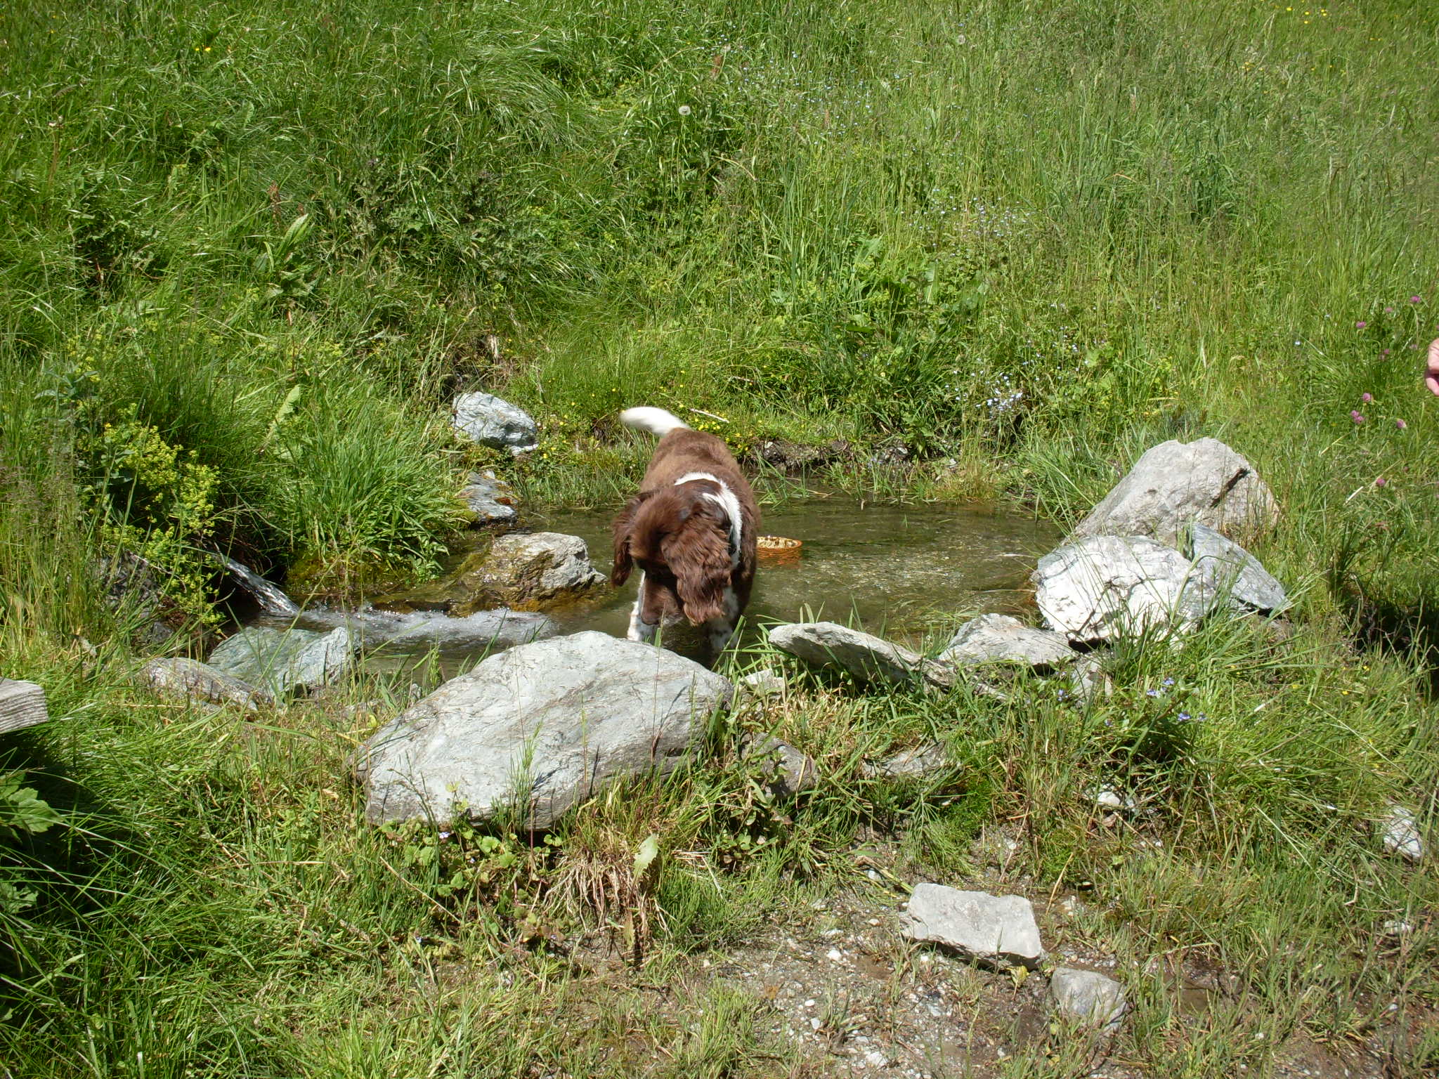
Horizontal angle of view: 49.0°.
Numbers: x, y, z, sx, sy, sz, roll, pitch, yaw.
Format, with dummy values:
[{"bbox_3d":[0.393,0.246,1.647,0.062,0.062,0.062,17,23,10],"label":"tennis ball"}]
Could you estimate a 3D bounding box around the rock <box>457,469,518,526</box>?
[{"bbox_3d":[-0.658,-0.120,4.500,0.170,0.130,0.140,0,17,0],"label":"rock"}]

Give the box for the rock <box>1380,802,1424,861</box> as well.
[{"bbox_3d":[1.144,0.493,2.650,0.085,0.070,0.090,0,15,0],"label":"rock"}]

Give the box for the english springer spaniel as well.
[{"bbox_3d":[-0.076,0.039,3.500,0.310,0.530,0.880,0,15,0],"label":"english springer spaniel"}]

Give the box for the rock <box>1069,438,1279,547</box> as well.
[{"bbox_3d":[1.183,-0.106,4.100,0.500,0.270,0.330,-1,17,-3],"label":"rock"}]

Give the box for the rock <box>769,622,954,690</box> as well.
[{"bbox_3d":[0.293,0.242,3.250,0.380,0.130,0.190,0,15,0],"label":"rock"}]

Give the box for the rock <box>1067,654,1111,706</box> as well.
[{"bbox_3d":[0.771,0.295,3.300,0.090,0.090,0.080,0,17,0],"label":"rock"}]

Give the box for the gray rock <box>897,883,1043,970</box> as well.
[{"bbox_3d":[0.415,0.637,2.600,0.215,0.075,0.150,4,18,14],"label":"gray rock"}]

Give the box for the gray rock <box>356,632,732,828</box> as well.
[{"bbox_3d":[-0.330,0.355,2.980,0.630,0.220,0.400,-5,18,-17],"label":"gray rock"}]

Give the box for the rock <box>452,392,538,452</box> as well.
[{"bbox_3d":[-0.689,-0.361,4.850,0.270,0.160,0.200,0,15,0],"label":"rock"}]

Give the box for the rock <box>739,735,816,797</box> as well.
[{"bbox_3d":[0.104,0.402,2.800,0.140,0.085,0.110,0,15,0],"label":"rock"}]

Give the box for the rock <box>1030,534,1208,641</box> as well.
[{"bbox_3d":[0.891,0.113,3.500,0.390,0.210,0.270,0,15,0],"label":"rock"}]

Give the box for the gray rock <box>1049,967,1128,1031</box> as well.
[{"bbox_3d":[0.540,0.675,2.310,0.115,0.065,0.090,0,15,0],"label":"gray rock"}]

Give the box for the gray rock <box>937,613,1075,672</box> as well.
[{"bbox_3d":[0.618,0.224,3.400,0.280,0.100,0.160,2,17,8],"label":"gray rock"}]

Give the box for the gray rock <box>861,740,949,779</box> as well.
[{"bbox_3d":[0.347,0.415,2.950,0.165,0.070,0.110,-2,17,-8],"label":"gray rock"}]

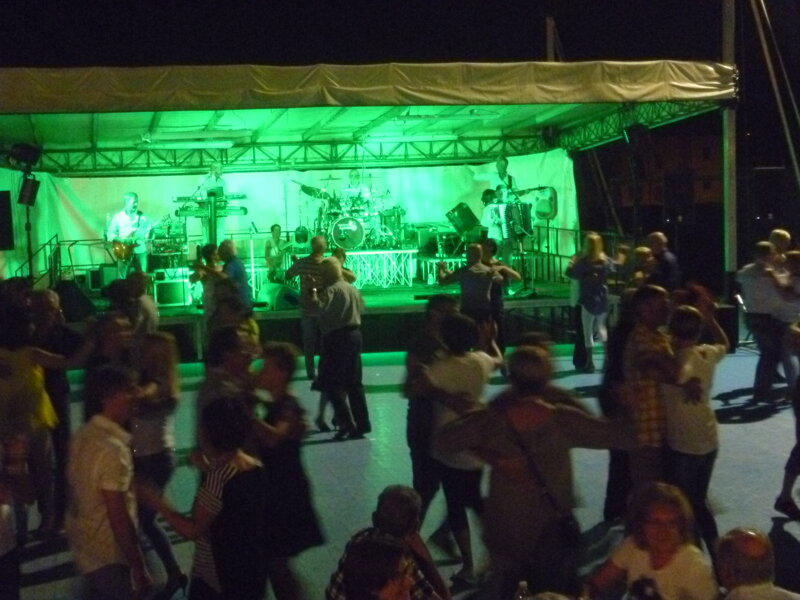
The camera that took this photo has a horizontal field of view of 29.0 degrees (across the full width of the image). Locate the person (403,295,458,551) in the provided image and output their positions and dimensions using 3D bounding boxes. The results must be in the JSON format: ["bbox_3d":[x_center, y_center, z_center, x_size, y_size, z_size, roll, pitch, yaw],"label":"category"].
[{"bbox_3d":[0.230,0.830,9.800,0.550,1.730,0.480,-5,6,-33],"label":"person"}]

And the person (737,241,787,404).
[{"bbox_3d":[3.710,0.220,15.800,0.530,1.680,0.460,2,6,37],"label":"person"}]

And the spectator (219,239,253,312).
[{"bbox_3d":[-1.940,0.145,18.100,0.480,1.720,0.520,0,5,15],"label":"spectator"}]

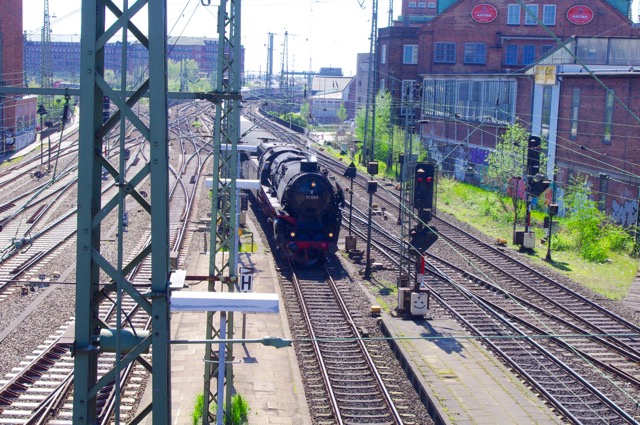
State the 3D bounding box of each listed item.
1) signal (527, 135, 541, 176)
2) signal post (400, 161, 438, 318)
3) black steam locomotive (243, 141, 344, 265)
[{"bbox_3d":[10.889,-2.907,51.613,0.580,2.100,0.400,2,8,-1],"label":"signal"},{"bbox_3d":[3.600,0.976,36.347,1.220,5.500,0.800,2,8,-2],"label":"signal post"},{"bbox_3d":[-1.804,-1.269,55.503,3.100,4.550,23.020,1,8,-8],"label":"black steam locomotive"}]

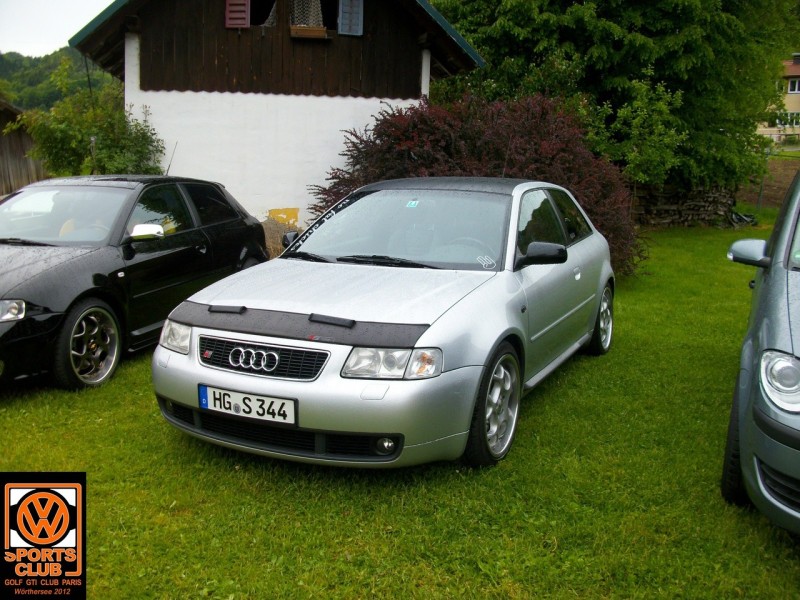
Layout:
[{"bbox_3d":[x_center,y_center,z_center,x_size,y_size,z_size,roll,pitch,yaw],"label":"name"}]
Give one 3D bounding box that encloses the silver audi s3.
[{"bbox_3d":[0.257,-0.114,5.242,1.800,1.400,4.155,5,11,26],"label":"silver audi s3"}]

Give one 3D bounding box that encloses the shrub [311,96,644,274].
[{"bbox_3d":[1.141,-1.621,11.114,4.500,2.400,3.700,1,9,6],"label":"shrub"}]

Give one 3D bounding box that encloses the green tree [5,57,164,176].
[{"bbox_3d":[-4.551,-1.882,11.076,2.300,2.890,2.200,-3,10,-22],"label":"green tree"}]

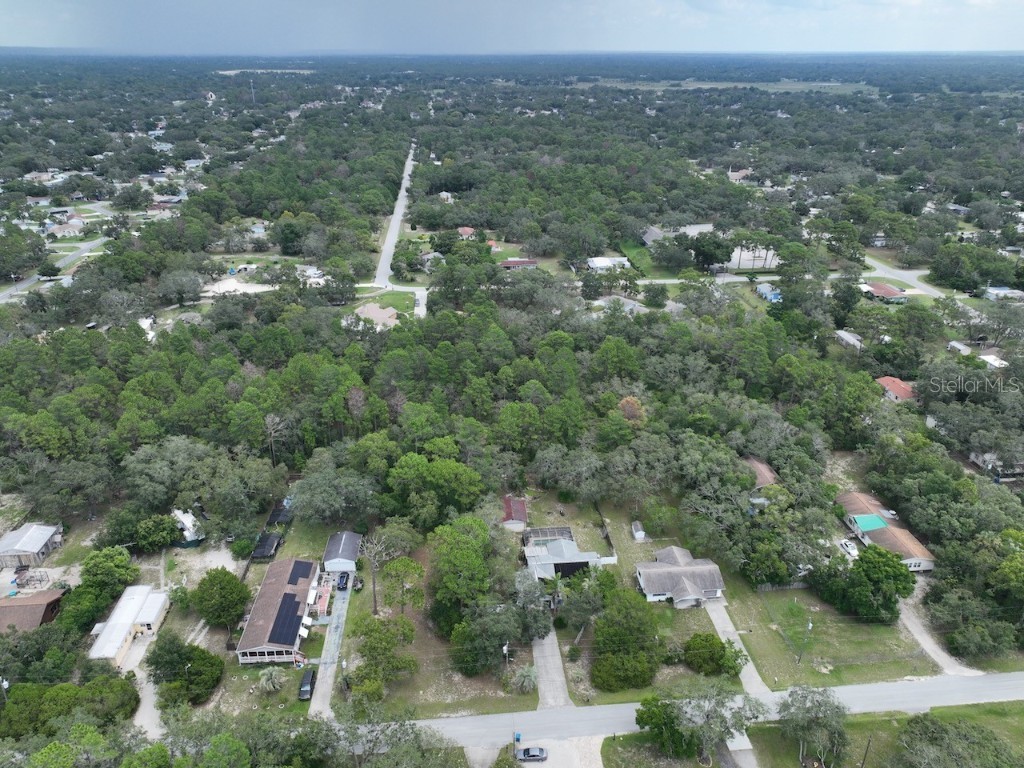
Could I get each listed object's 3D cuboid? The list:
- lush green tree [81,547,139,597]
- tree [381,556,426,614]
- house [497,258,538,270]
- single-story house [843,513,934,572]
[{"bbox_3d":[-76.500,36.247,135.463,9.000,9.200,9.000,-2,25,-5],"label":"lush green tree"},{"bbox_3d":[-19.200,37.433,128.512,7.600,12.500,7.600,0,25,0],"label":"tree"},{"bbox_3d":[3.400,-56.939,338.525,17.300,3.700,9.000,-3,26,-7],"label":"house"},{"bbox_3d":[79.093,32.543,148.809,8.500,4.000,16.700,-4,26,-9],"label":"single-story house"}]

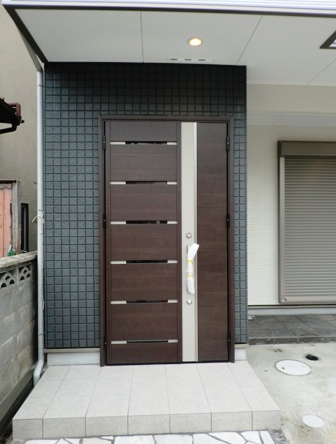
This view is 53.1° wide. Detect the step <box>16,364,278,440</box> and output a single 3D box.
[{"bbox_3d":[-0.154,1.442,2.810,1.910,0.150,0.810,0,2,-3],"label":"step"}]

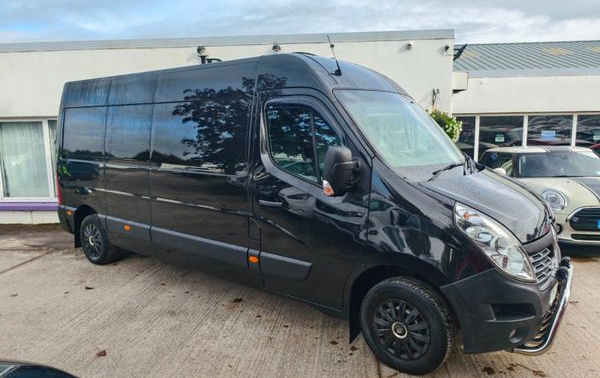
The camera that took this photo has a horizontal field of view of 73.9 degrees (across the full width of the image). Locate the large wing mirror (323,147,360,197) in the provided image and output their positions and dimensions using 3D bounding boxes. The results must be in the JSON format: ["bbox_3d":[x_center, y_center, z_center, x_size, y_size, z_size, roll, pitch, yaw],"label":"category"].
[{"bbox_3d":[0.282,-0.131,2.898,0.190,0.370,0.250,5,10,35],"label":"large wing mirror"}]

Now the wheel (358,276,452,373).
[{"bbox_3d":[0.792,1.017,3.001,0.700,0.700,0.230,5,10,35],"label":"wheel"}]

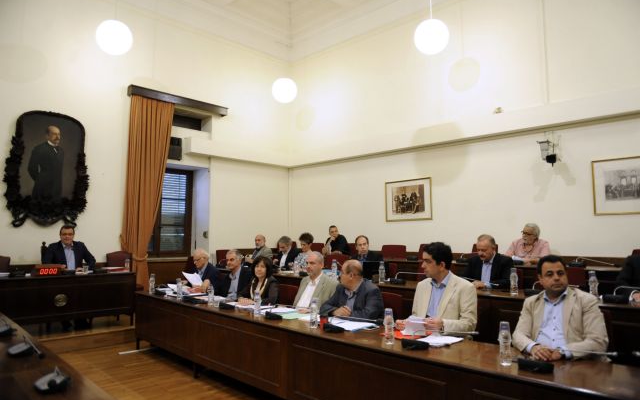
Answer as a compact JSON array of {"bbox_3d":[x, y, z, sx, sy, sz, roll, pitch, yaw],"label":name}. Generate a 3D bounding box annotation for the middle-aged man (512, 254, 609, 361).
[{"bbox_3d":[1.293,0.959,2.412,0.570,1.265,0.740,-4,-6,44],"label":"middle-aged man"}]

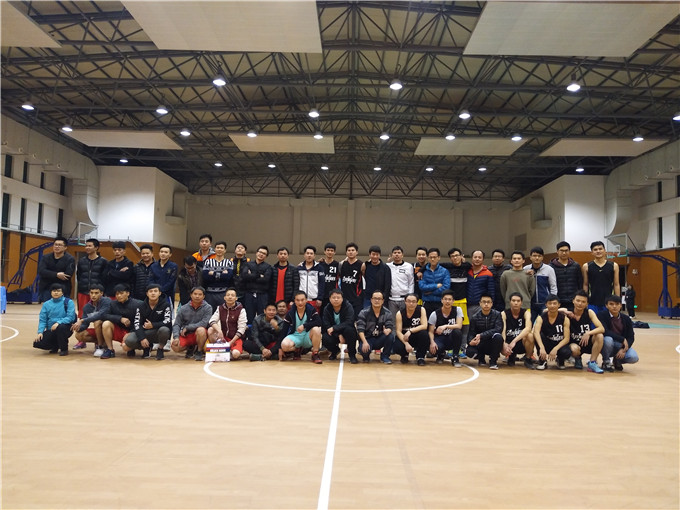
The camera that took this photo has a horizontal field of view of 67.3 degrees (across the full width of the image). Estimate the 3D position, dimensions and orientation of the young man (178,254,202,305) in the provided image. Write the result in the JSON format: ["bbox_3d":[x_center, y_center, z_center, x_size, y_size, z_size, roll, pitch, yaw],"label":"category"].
[{"bbox_3d":[-2.481,0.770,8.472,0.500,1.550,0.380,2,-4,-13],"label":"young man"}]

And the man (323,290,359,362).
[{"bbox_3d":[0.000,1.021,7.445,0.540,1.032,0.720,1,-4,2],"label":"man"}]

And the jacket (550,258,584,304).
[{"bbox_3d":[3.577,0.424,8.046,0.530,0.771,0.310,0,-5,20],"label":"jacket"}]

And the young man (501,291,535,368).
[{"bbox_3d":[2.574,1.067,7.404,0.520,1.043,0.700,0,-4,20],"label":"young man"}]

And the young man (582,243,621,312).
[{"bbox_3d":[4.087,0.720,7.975,0.600,1.886,0.340,-1,-5,23],"label":"young man"}]

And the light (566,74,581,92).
[{"bbox_3d":[9.056,-6.651,19.807,0.480,0.580,0.480,1,-4,1],"label":"light"}]

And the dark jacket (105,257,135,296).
[{"bbox_3d":[-3.593,0.358,8.341,0.460,0.669,0.320,2,-4,-10],"label":"dark jacket"}]

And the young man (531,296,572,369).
[{"bbox_3d":[2.994,1.068,7.227,0.580,1.015,0.720,0,-4,12],"label":"young man"}]

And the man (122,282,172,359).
[{"bbox_3d":[-2.821,0.952,7.528,0.620,1.062,0.680,2,-4,-6],"label":"man"}]

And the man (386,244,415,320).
[{"bbox_3d":[1.004,0.740,8.420,0.520,1.781,0.340,1,-4,8],"label":"man"}]

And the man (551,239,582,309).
[{"bbox_3d":[3.423,0.706,7.748,0.530,1.820,0.330,0,-4,18],"label":"man"}]

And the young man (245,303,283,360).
[{"bbox_3d":[-1.117,1.115,7.536,0.600,0.813,0.680,2,-4,-8],"label":"young man"}]

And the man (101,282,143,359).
[{"bbox_3d":[-3.192,0.950,7.448,0.620,1.038,0.720,-1,-4,26],"label":"man"}]

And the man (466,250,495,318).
[{"bbox_3d":[2.275,0.779,8.269,0.500,1.709,0.330,0,-4,16],"label":"man"}]

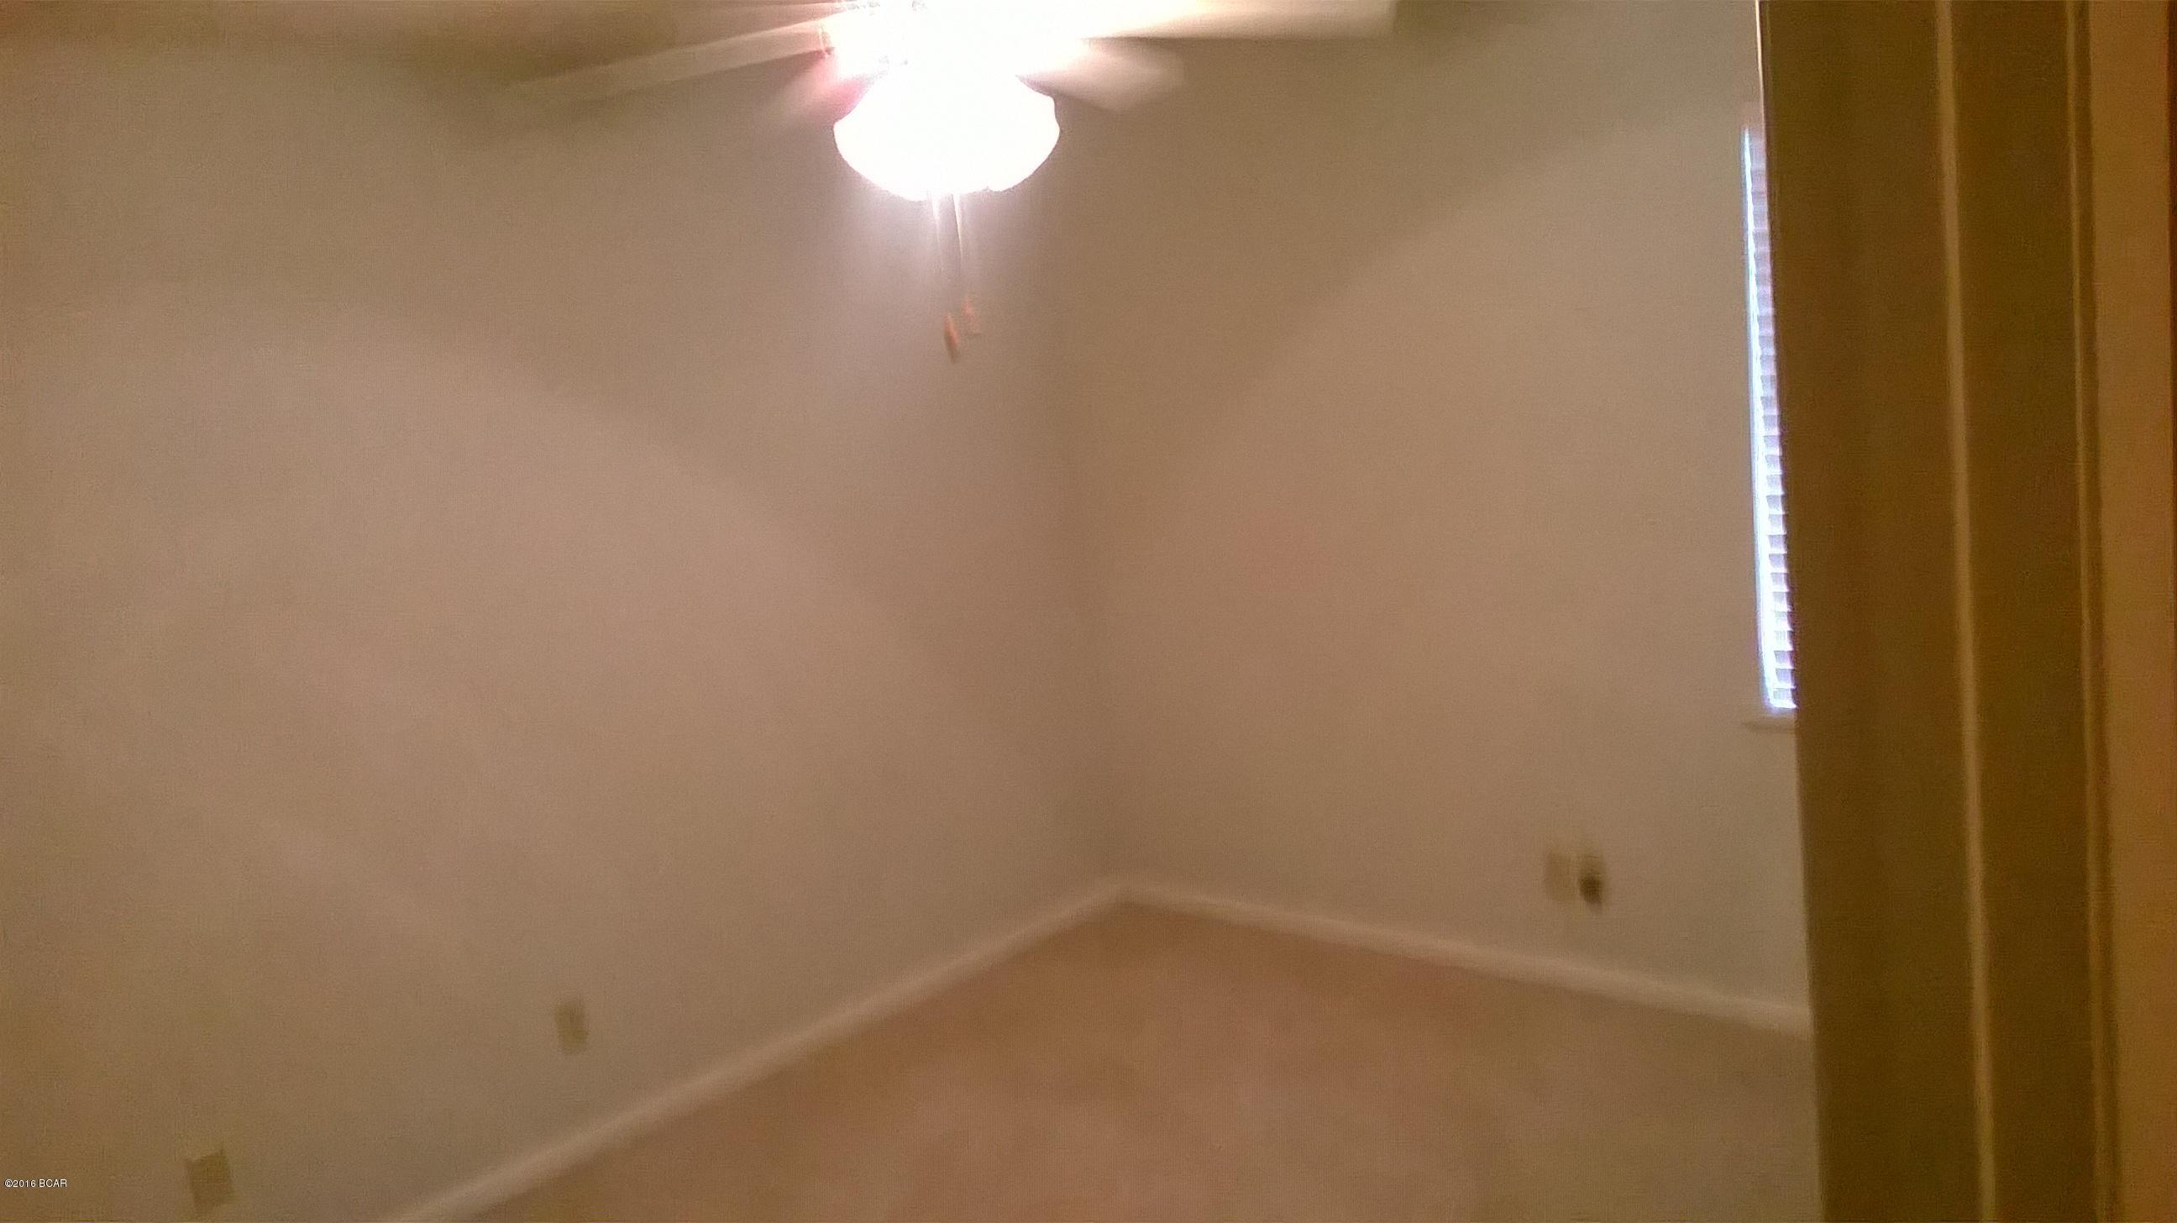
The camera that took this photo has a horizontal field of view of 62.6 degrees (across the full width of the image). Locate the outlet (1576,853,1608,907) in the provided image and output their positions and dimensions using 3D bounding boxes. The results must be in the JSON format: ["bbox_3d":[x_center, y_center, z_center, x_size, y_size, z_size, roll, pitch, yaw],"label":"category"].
[{"bbox_3d":[1.178,0.627,4.190,0.071,0.115,0.010,2,13,43],"label":"outlet"}]

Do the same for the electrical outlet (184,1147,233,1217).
[{"bbox_3d":[-1.689,1.097,3.440,0.010,0.115,0.071,2,13,43],"label":"electrical outlet"}]

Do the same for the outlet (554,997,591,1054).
[{"bbox_3d":[-1.153,0.927,3.998,0.010,0.115,0.071,2,13,43],"label":"outlet"}]

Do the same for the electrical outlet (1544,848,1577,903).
[{"bbox_3d":[1.119,0.628,4.248,0.071,0.115,0.010,2,13,43],"label":"electrical outlet"}]

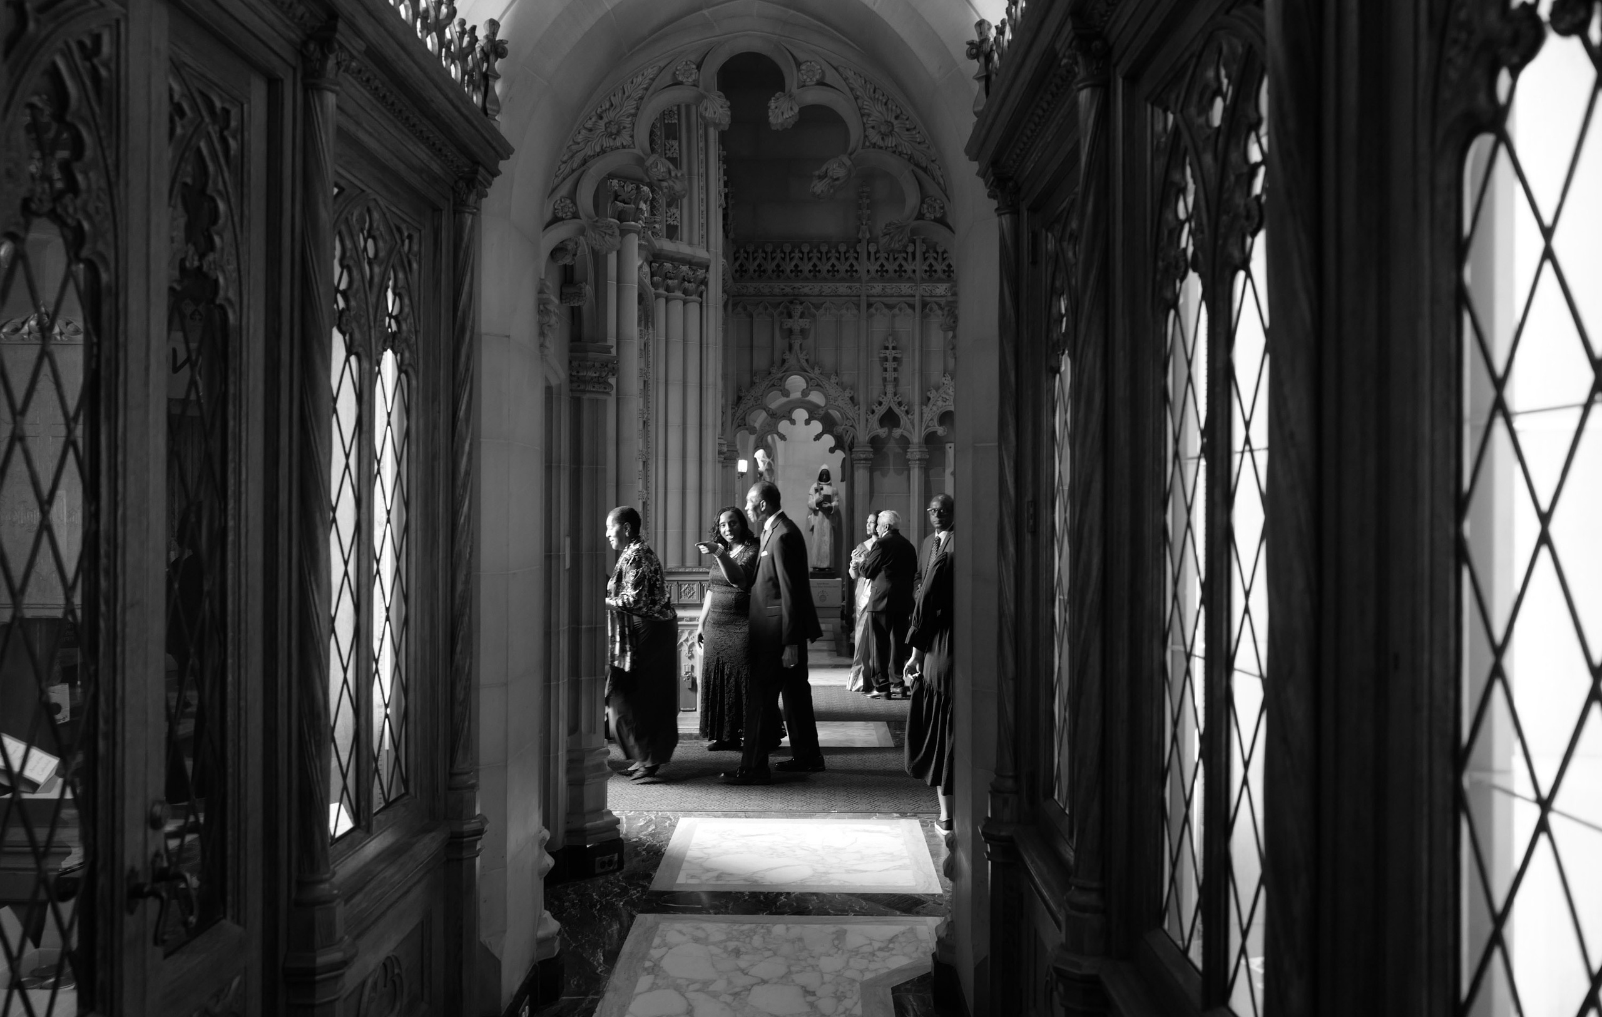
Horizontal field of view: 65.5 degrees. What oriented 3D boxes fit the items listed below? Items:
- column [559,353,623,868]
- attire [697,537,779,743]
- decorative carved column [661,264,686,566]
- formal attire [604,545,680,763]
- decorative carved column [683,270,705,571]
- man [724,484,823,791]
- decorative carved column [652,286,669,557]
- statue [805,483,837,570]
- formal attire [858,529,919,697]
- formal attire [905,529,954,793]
[{"bbox_3d":[-0.945,0.445,5.600,0.290,2.340,0.290,0,0,1],"label":"column"},{"bbox_3d":[-0.410,0.928,8.600,0.480,1.400,0.400,0,0,37],"label":"attire"},{"bbox_3d":[-0.958,-0.708,9.400,0.180,2.270,0.180,0,0,45],"label":"decorative carved column"},{"bbox_3d":[-0.989,0.885,7.600,0.480,1.380,0.500,0,0,-6],"label":"formal attire"},{"bbox_3d":[-0.790,-0.660,9.200,0.170,2.200,0.170,0,0,1],"label":"decorative carved column"},{"bbox_3d":[-0.174,0.752,7.680,0.500,1.810,0.500,0,0,-21],"label":"man"},{"bbox_3d":[-1.010,-0.630,9.000,0.160,2.120,0.160,0,0,1],"label":"decorative carved column"},{"bbox_3d":[0.225,0.160,13.200,0.330,1.030,0.280,0,0,1],"label":"statue"},{"bbox_3d":[0.773,0.911,11.000,0.420,1.470,0.500,0,0,30],"label":"formal attire"},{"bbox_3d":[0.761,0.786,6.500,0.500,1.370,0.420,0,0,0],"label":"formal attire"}]

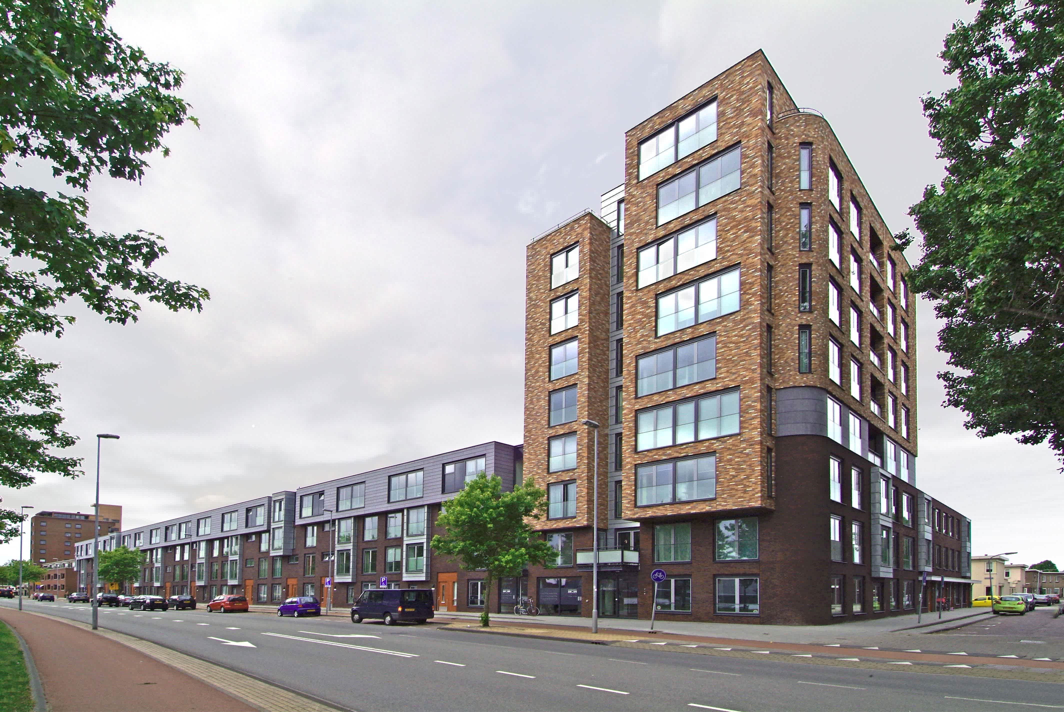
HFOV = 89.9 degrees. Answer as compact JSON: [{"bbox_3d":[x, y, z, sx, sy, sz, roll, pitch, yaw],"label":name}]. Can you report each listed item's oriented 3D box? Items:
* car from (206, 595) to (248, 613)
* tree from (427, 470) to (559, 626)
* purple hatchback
[{"bbox_3d":[-25.650,20.838,44.800,3.880,1.530,1.720,-17,-27,39],"label":"car"},{"bbox_3d":[-1.982,10.119,27.600,6.300,7.600,6.100,0,-20,0],"label":"tree"},{"bbox_3d":[-16.650,17.771,37.800,3.500,1.480,1.500,-17,-27,39],"label":"purple hatchback"}]

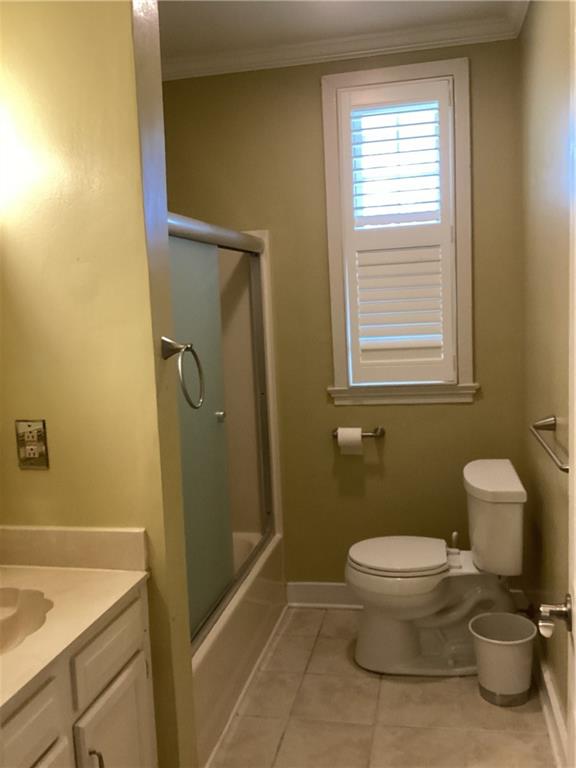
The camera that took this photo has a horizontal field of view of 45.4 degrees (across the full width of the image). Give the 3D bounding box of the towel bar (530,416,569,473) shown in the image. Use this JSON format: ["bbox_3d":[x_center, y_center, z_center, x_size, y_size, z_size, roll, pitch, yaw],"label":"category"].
[{"bbox_3d":[0.771,0.162,1.966,0.083,0.051,0.629,-1,6,12],"label":"towel bar"}]

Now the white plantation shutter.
[{"bbox_3d":[0.499,-0.656,3.073,0.500,1.321,0.046,-1,6,12],"label":"white plantation shutter"}]

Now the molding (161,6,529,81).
[{"bbox_3d":[0.113,-1.458,3.030,1.748,0.061,0.066,-1,6,12],"label":"molding"}]

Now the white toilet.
[{"bbox_3d":[0.563,0.733,2.731,0.678,0.776,0.498,-1,6,12],"label":"white toilet"}]

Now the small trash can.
[{"bbox_3d":[0.788,1.011,2.513,0.242,0.249,0.242,-1,6,12],"label":"small trash can"}]

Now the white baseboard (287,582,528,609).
[{"bbox_3d":[0.541,1.011,3.248,1.110,0.116,0.024,-1,6,12],"label":"white baseboard"}]

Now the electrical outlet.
[{"bbox_3d":[-0.632,0.152,1.698,0.084,0.126,0.011,-1,6,12],"label":"electrical outlet"}]

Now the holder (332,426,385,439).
[{"bbox_3d":[0.328,0.225,3.172,0.236,0.054,0.082,-1,6,12],"label":"holder"}]

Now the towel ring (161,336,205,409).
[{"bbox_3d":[-0.256,-0.023,1.662,0.090,0.186,0.169,-1,6,12],"label":"towel ring"}]

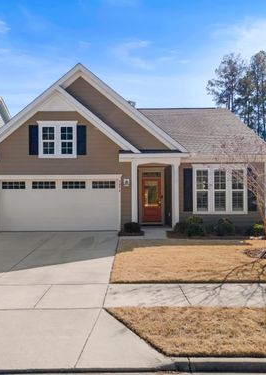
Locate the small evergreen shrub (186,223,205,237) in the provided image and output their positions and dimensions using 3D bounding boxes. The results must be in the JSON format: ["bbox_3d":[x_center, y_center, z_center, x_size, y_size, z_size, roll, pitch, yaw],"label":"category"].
[{"bbox_3d":[2.452,1.655,13.600,0.780,0.570,0.720,0,0,0],"label":"small evergreen shrub"}]

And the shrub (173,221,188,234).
[{"bbox_3d":[1.904,1.612,13.900,0.620,0.560,0.600,0,0,0],"label":"shrub"}]

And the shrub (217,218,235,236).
[{"bbox_3d":[3.695,1.589,13.700,0.720,0.710,0.680,0,0,0],"label":"shrub"}]

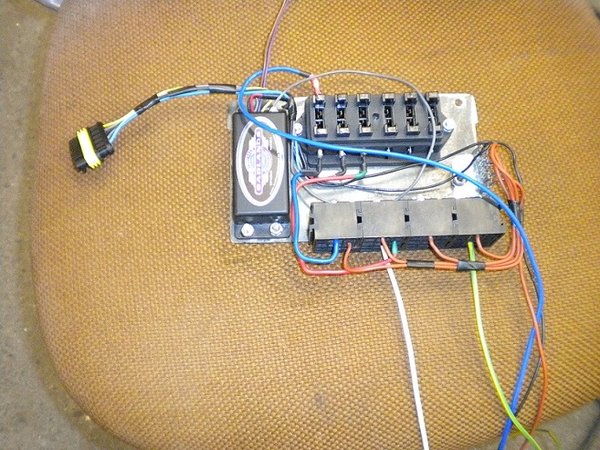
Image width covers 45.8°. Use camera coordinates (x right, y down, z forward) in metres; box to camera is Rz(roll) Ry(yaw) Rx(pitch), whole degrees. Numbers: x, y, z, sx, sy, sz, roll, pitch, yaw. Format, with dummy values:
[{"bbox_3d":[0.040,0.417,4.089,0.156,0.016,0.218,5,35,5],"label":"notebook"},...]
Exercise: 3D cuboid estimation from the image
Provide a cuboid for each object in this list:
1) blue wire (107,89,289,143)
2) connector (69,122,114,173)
[{"bbox_3d":[-0.073,-0.083,0.497,0.129,0.019,0.027,-11,71,-4],"label":"blue wire"},{"bbox_3d":[-0.145,-0.054,0.496,0.028,0.015,0.027,-29,73,-9],"label":"connector"}]

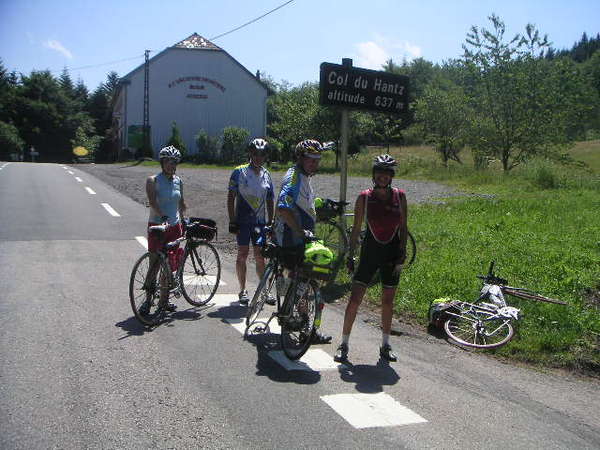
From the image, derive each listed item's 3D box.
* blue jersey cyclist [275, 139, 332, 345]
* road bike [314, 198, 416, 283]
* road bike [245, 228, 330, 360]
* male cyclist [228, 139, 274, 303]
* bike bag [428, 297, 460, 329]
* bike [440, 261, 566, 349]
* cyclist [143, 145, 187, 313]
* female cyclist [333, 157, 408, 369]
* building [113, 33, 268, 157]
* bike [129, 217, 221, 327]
[{"bbox_3d":[0.051,0.144,5.692,0.460,1.740,0.470,5,7,24],"label":"blue jersey cyclist"},{"bbox_3d":[0.853,0.134,9.283,1.670,0.970,0.460,1,10,-10],"label":"road bike"},{"bbox_3d":[-0.146,0.534,5.663,0.460,0.980,1.670,12,2,-25],"label":"road bike"},{"bbox_3d":[-0.518,-0.031,6.966,0.510,1.750,0.320,1,7,-10],"label":"male cyclist"},{"bbox_3d":[1.430,0.863,6.520,0.290,0.200,0.200,-21,27,-32],"label":"bike bag"},{"bbox_3d":[2.060,0.830,6.870,1.640,0.480,0.960,-21,27,-32],"label":"bike"},{"bbox_3d":[-1.329,0.049,6.476,0.470,1.650,0.370,-2,8,-30],"label":"cyclist"},{"bbox_3d":[0.555,0.269,5.206,0.560,1.640,0.350,2,7,2],"label":"female cyclist"},{"bbox_3d":[-10.953,-11.682,63.176,12.300,10.800,14.000,-1,7,-20],"label":"building"},{"bbox_3d":[-1.161,0.411,6.413,0.460,0.960,1.670,7,8,22],"label":"bike"}]

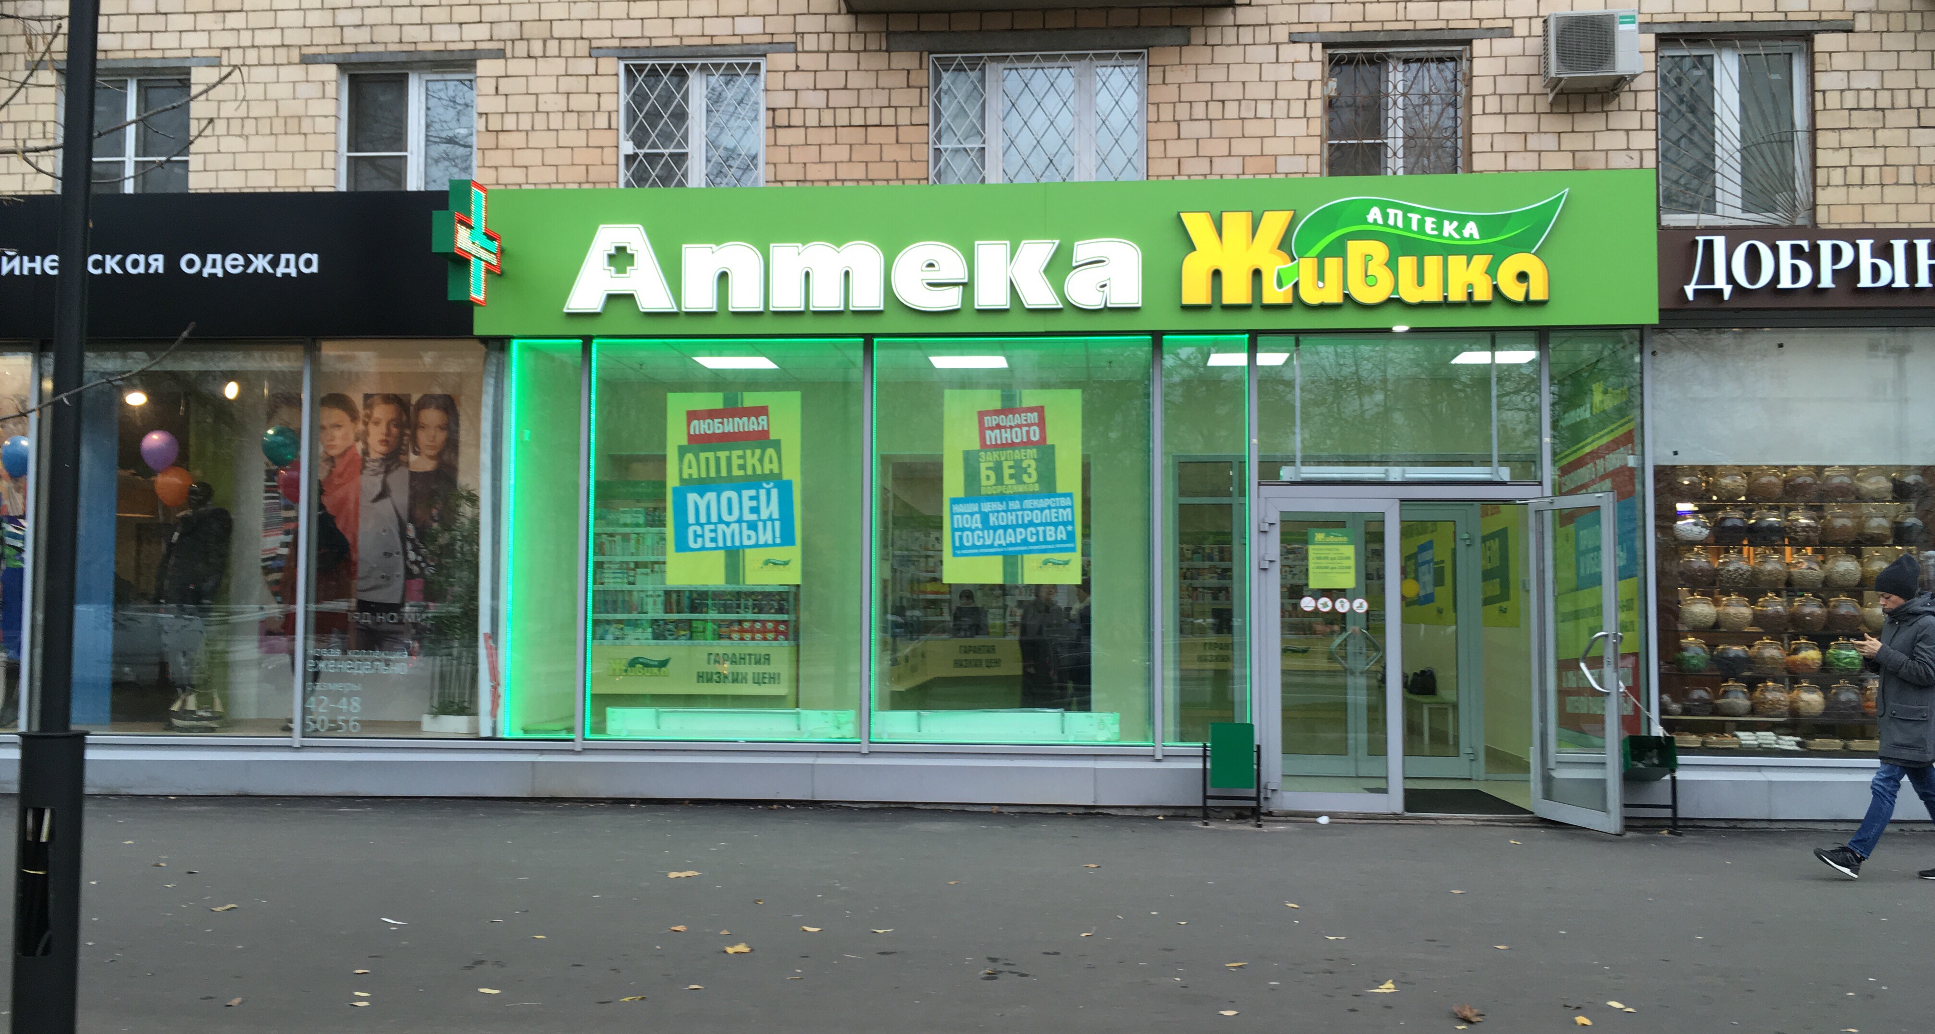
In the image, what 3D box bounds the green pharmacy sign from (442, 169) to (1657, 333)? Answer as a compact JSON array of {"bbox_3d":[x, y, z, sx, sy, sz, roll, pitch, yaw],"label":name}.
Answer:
[{"bbox_3d":[0.557,-1.768,11.117,8.019,1.028,0.260,0,-3,5],"label":"green pharmacy sign"}]

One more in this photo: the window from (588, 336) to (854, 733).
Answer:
[{"bbox_3d":[-1.700,0.164,11.349,1.961,2.790,0.090,0,-3,5],"label":"window"}]

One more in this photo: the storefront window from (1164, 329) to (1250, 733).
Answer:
[{"bbox_3d":[1.620,0.154,11.070,0.596,2.773,0.090,0,-3,5],"label":"storefront window"}]

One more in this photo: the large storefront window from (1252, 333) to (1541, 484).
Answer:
[{"bbox_3d":[2.912,-0.743,11.014,1.878,1.013,0.090,0,-3,5],"label":"large storefront window"}]

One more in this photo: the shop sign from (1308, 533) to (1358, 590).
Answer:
[{"bbox_3d":[2.464,0.291,10.956,0.327,0.409,0.010,0,-3,5],"label":"shop sign"}]

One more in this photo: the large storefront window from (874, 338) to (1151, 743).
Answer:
[{"bbox_3d":[0.311,0.164,11.179,1.918,2.785,0.090,0,-3,5],"label":"large storefront window"}]

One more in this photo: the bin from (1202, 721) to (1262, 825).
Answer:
[{"bbox_3d":[1.744,1.689,10.688,0.385,0.693,0.280,0,-3,5],"label":"bin"}]

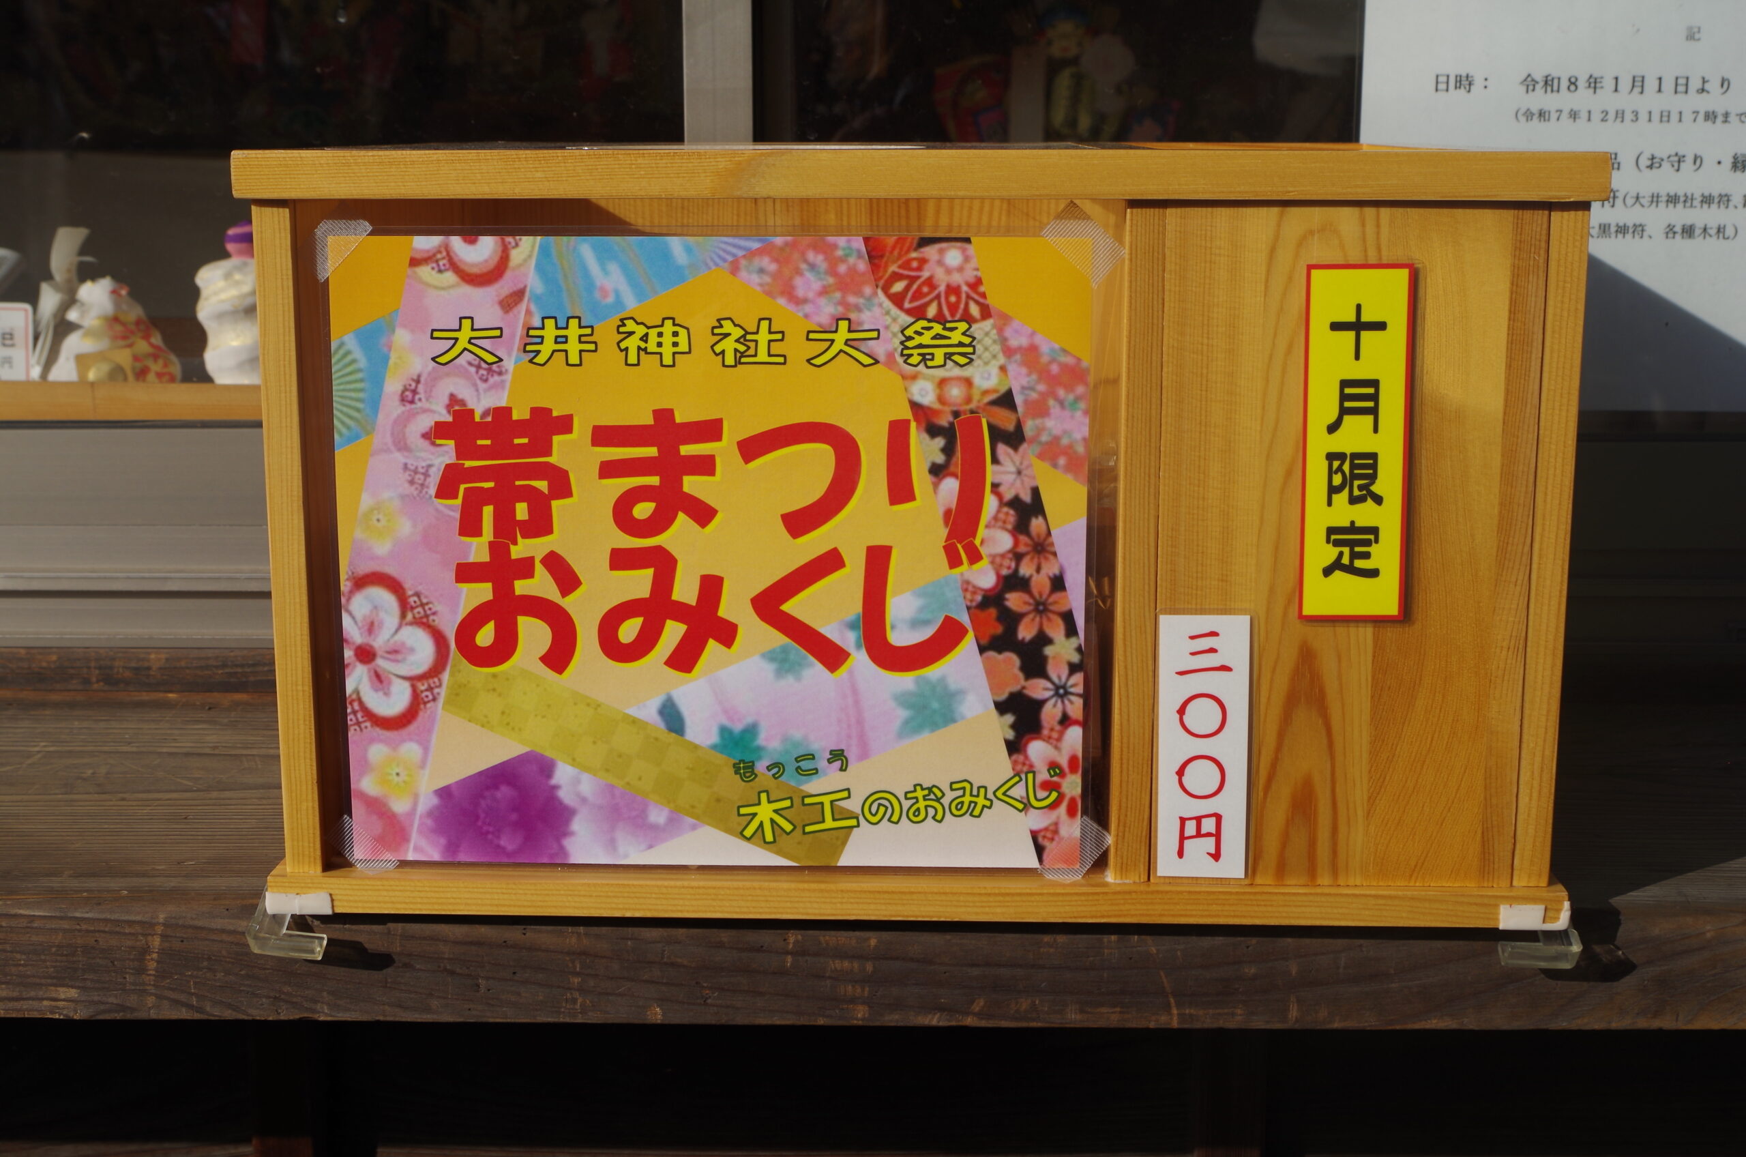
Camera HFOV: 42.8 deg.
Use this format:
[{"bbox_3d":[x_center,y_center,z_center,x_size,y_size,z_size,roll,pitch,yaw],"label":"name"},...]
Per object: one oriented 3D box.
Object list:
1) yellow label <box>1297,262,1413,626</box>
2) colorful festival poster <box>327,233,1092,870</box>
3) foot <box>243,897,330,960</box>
[{"bbox_3d":[0.156,-0.043,0.718,0.034,0.116,0.003,0,11,2],"label":"yellow label"},{"bbox_3d":[-0.053,-0.006,0.740,0.248,0.212,0.003,0,11,2],"label":"colorful festival poster"},{"bbox_3d":[-0.199,0.118,0.761,0.026,0.017,0.026,0,11,2],"label":"foot"}]

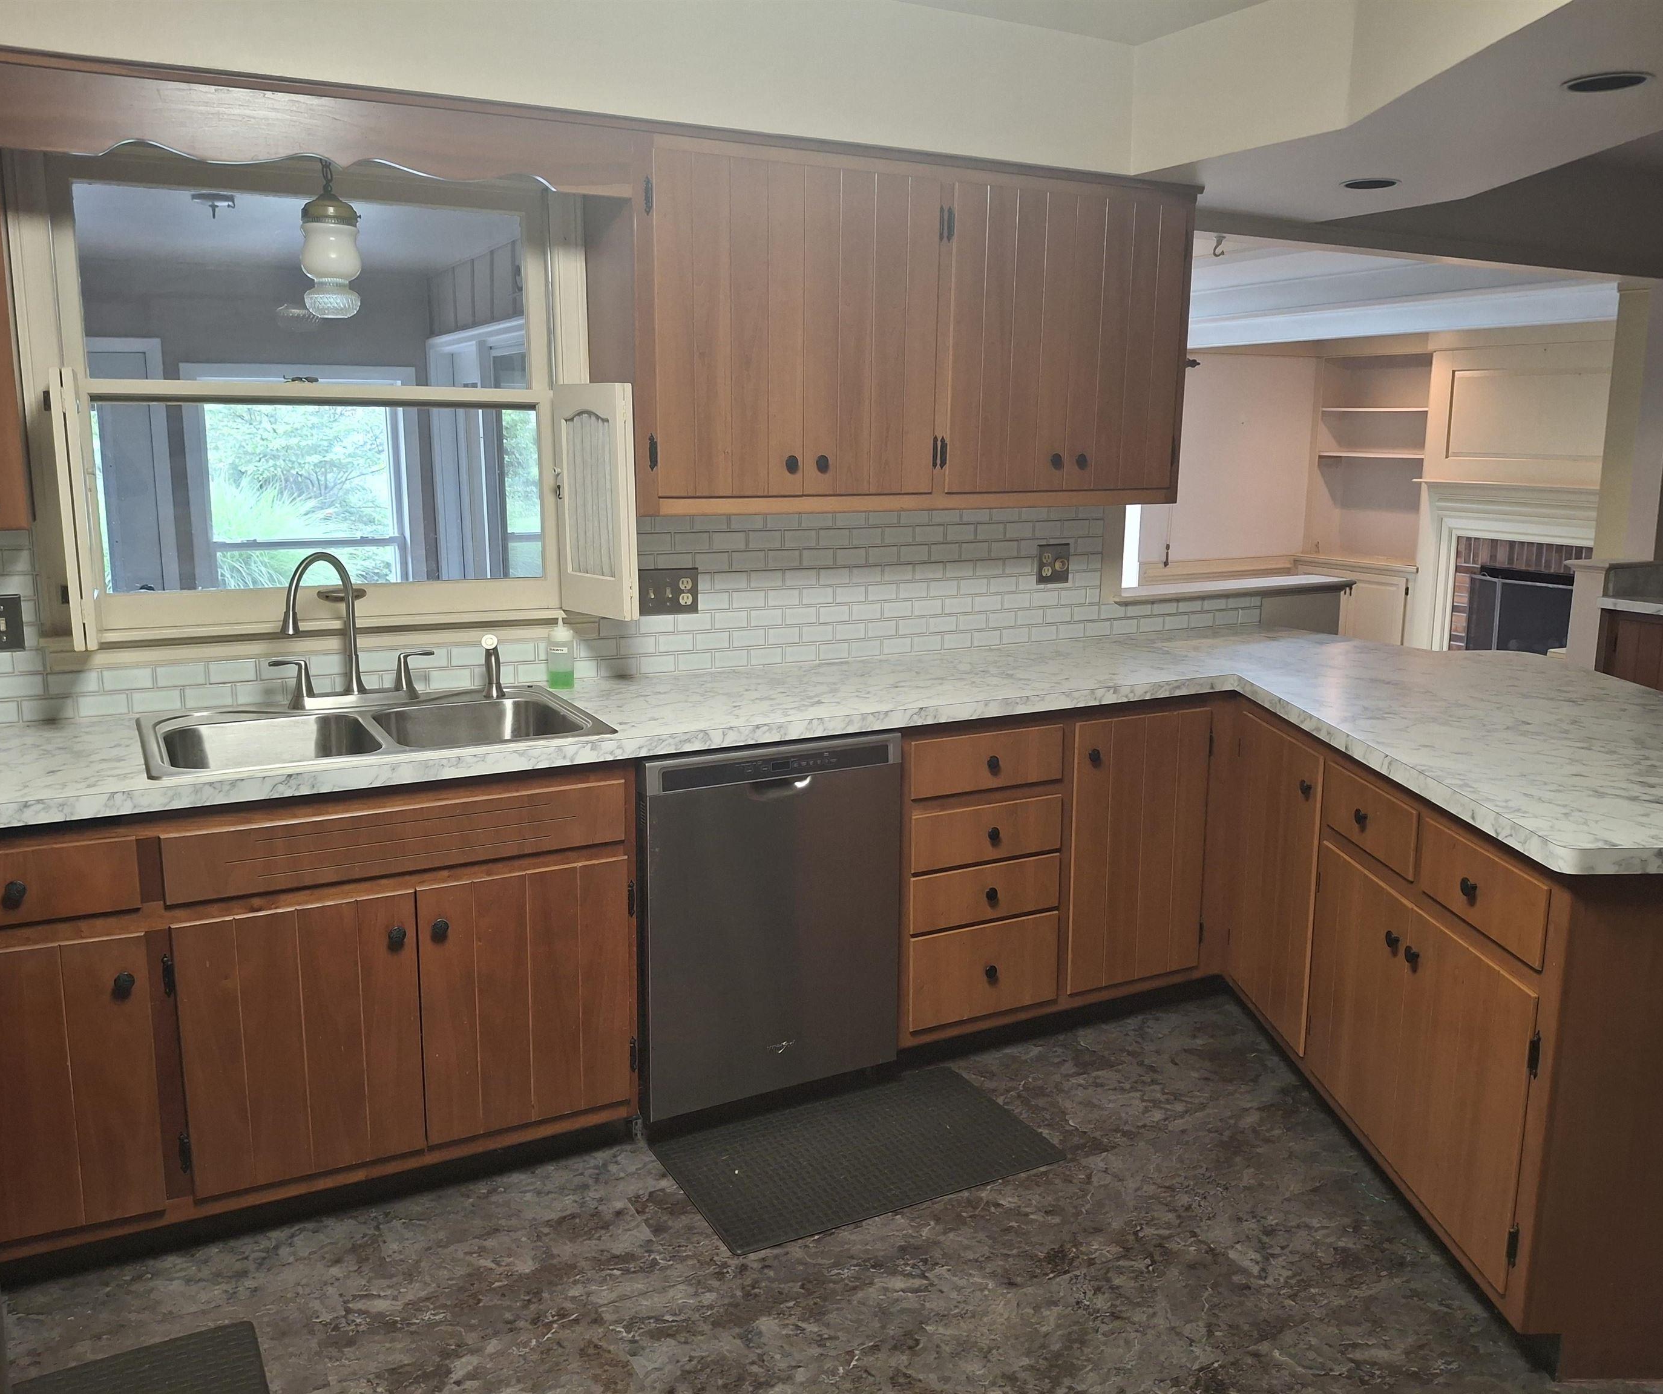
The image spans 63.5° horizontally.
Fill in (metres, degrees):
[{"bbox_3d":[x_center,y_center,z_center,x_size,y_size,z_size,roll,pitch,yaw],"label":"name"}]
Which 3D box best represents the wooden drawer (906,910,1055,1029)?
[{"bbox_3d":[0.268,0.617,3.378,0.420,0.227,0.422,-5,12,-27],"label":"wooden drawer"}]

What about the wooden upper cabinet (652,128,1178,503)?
[{"bbox_3d":[0.189,-0.878,3.354,1.547,0.796,0.347,-5,12,-27],"label":"wooden upper cabinet"}]

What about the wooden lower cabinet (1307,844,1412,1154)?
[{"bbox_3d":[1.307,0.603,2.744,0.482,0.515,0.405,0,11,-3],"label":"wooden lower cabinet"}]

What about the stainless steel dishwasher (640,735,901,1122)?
[{"bbox_3d":[-0.253,0.458,3.152,0.610,0.813,0.593,-5,12,-27],"label":"stainless steel dishwasher"}]

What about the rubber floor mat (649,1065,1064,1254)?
[{"bbox_3d":[0.056,0.972,2.879,0.781,0.011,0.454,-5,12,-27],"label":"rubber floor mat"}]

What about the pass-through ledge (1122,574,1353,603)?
[{"bbox_3d":[1.255,-0.348,4.356,1.030,0.030,0.230,-5,12,-27],"label":"pass-through ledge"}]

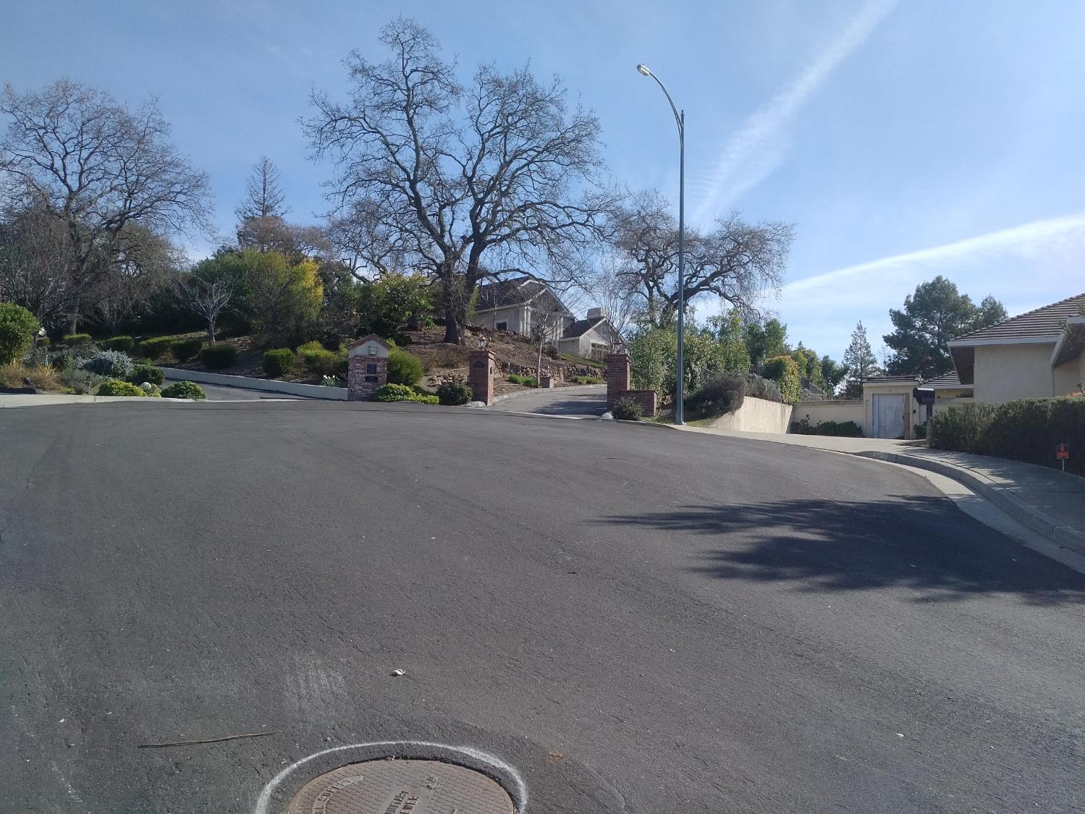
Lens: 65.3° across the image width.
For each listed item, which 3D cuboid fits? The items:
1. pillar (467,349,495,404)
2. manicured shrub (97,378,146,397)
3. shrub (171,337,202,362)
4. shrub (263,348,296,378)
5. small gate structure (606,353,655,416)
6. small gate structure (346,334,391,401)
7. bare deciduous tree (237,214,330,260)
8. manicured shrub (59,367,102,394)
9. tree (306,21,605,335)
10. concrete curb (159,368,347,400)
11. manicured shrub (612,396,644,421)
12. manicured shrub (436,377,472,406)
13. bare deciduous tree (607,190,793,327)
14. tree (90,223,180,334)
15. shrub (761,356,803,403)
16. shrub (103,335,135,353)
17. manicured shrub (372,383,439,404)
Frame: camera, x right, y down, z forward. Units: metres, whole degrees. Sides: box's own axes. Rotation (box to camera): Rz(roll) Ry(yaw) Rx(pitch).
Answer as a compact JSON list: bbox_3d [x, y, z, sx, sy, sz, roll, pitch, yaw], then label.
[{"bbox_3d":[-1.876,-0.913,26.200,0.610,1.660,0.610,0,-2,15],"label":"pillar"},{"bbox_3d":[-9.298,-0.421,18.700,1.050,0.420,0.900,1,-2,-20],"label":"manicured shrub"},{"bbox_3d":[-11.903,-1.912,28.300,1.080,0.780,1.000,1,-2,-22],"label":"shrub"},{"bbox_3d":[-8.568,-1.450,27.600,1.050,0.960,1.050,1,-2,-16],"label":"shrub"},{"bbox_3d":[2.524,-0.613,24.000,1.360,1.750,0.620,1,-1,-6],"label":"small gate structure"},{"bbox_3d":[-5.194,-1.203,25.300,1.150,1.950,0.900,2,-2,-25],"label":"small gate structure"},{"bbox_3d":[-15.960,-8.172,52.000,5.700,7.400,5.400,1,-1,0],"label":"bare deciduous tree"},{"bbox_3d":[-11.352,-0.635,20.800,1.010,0.670,1.000,1,0,0],"label":"manicured shrub"},{"bbox_3d":[-3.748,-10.137,38.000,13.600,14.400,12.500,1,-1,0],"label":"tree"},{"bbox_3d":[-9.660,-0.796,27.600,9.099,0.400,0.250,6,1,32],"label":"concrete curb"},{"bbox_3d":[2.336,0.035,23.100,0.850,0.680,0.800,1,-1,0],"label":"manicured shrub"},{"bbox_3d":[-2.583,-0.447,24.800,1.040,0.830,1.000,1,0,0],"label":"manicured shrub"},{"bbox_3d":[7.802,-6.769,42.000,8.980,7.910,8.000,1,0,0],"label":"bare deciduous tree"},{"bbox_3d":[-18.727,-5.836,39.000,4.060,5.090,4.000,1,0,0],"label":"tree"},{"bbox_3d":[10.269,-1.181,36.300,1.600,2.050,1.600,0,-2,26],"label":"shrub"},{"bbox_3d":[-17.507,-2.575,35.000,1.290,0.790,1.300,1,0,0],"label":"shrub"},{"bbox_3d":[-3.914,-0.400,24.200,1.880,0.590,1.100,1,0,0],"label":"manicured shrub"}]

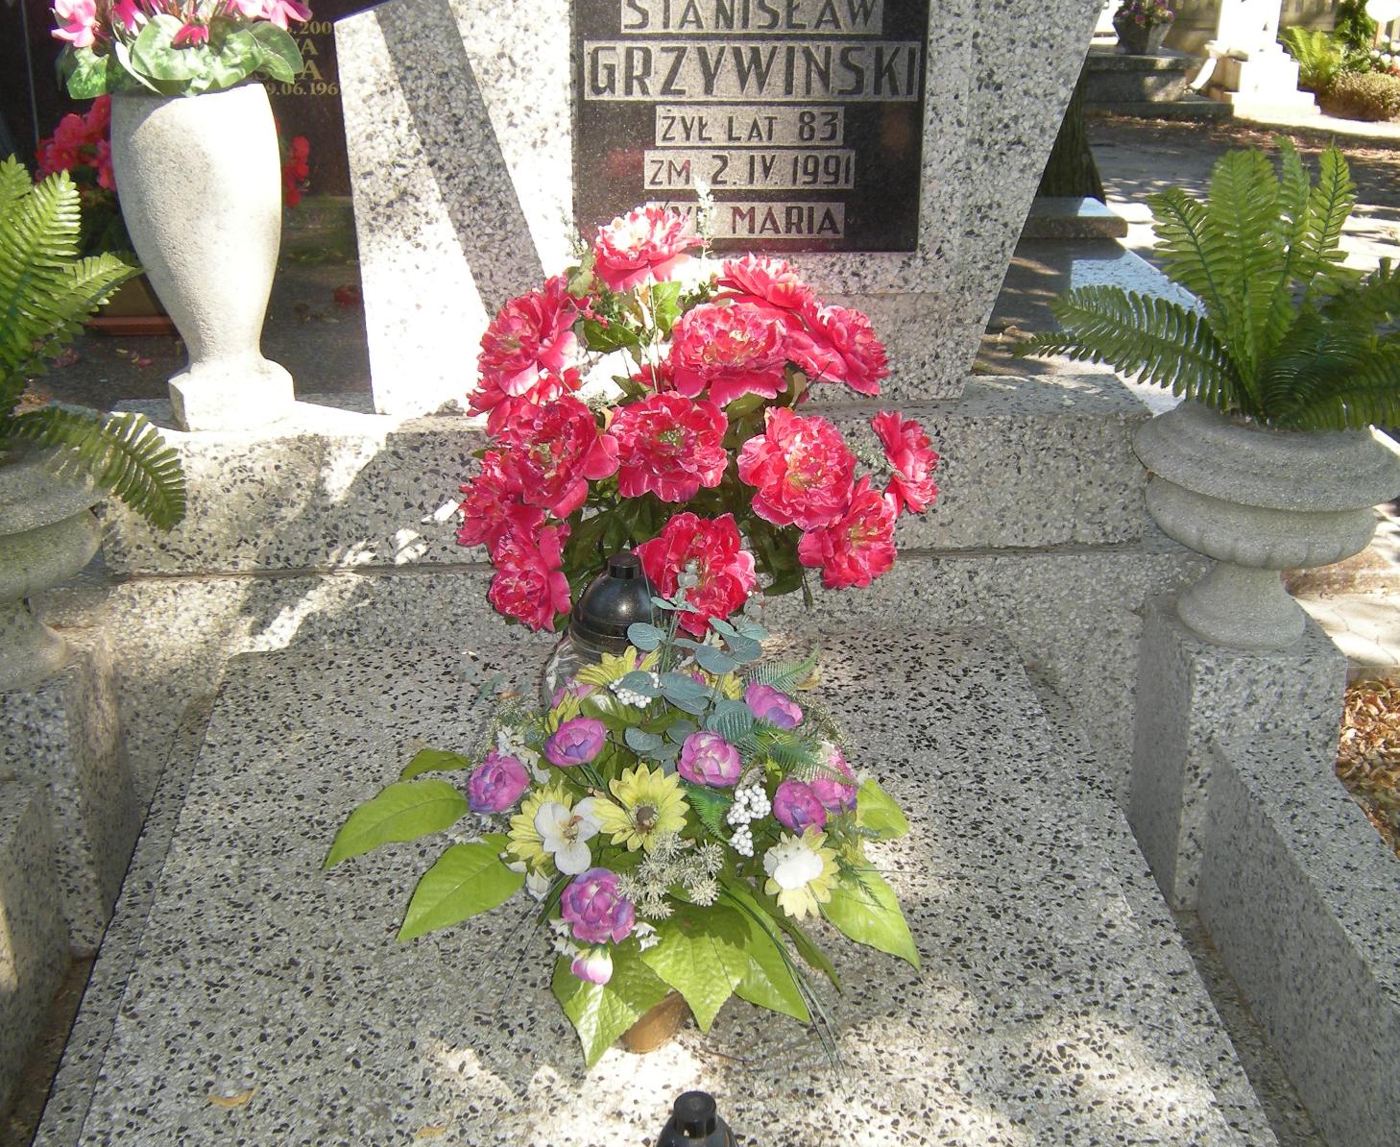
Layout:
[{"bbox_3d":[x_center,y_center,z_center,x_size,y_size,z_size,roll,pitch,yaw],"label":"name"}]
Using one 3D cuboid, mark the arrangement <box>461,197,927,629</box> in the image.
[{"bbox_3d":[-0.011,-0.116,1.805,0.490,0.540,0.400,-2,29,-6],"label":"arrangement"}]

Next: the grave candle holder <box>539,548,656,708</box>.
[{"bbox_3d":[-0.086,0.084,1.821,0.165,0.240,0.165,-2,29,-6],"label":"grave candle holder"}]

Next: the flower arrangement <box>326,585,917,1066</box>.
[{"bbox_3d":[-0.079,0.209,1.486,0.510,0.345,0.390,-2,29,-6],"label":"flower arrangement"}]

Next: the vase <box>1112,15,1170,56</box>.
[{"bbox_3d":[2.718,-3.311,10.300,0.340,0.230,0.340,-2,23,-6],"label":"vase"}]

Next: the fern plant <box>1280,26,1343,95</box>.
[{"bbox_3d":[4.026,-3.373,11.000,0.440,0.460,0.420,-2,23,-6],"label":"fern plant"}]

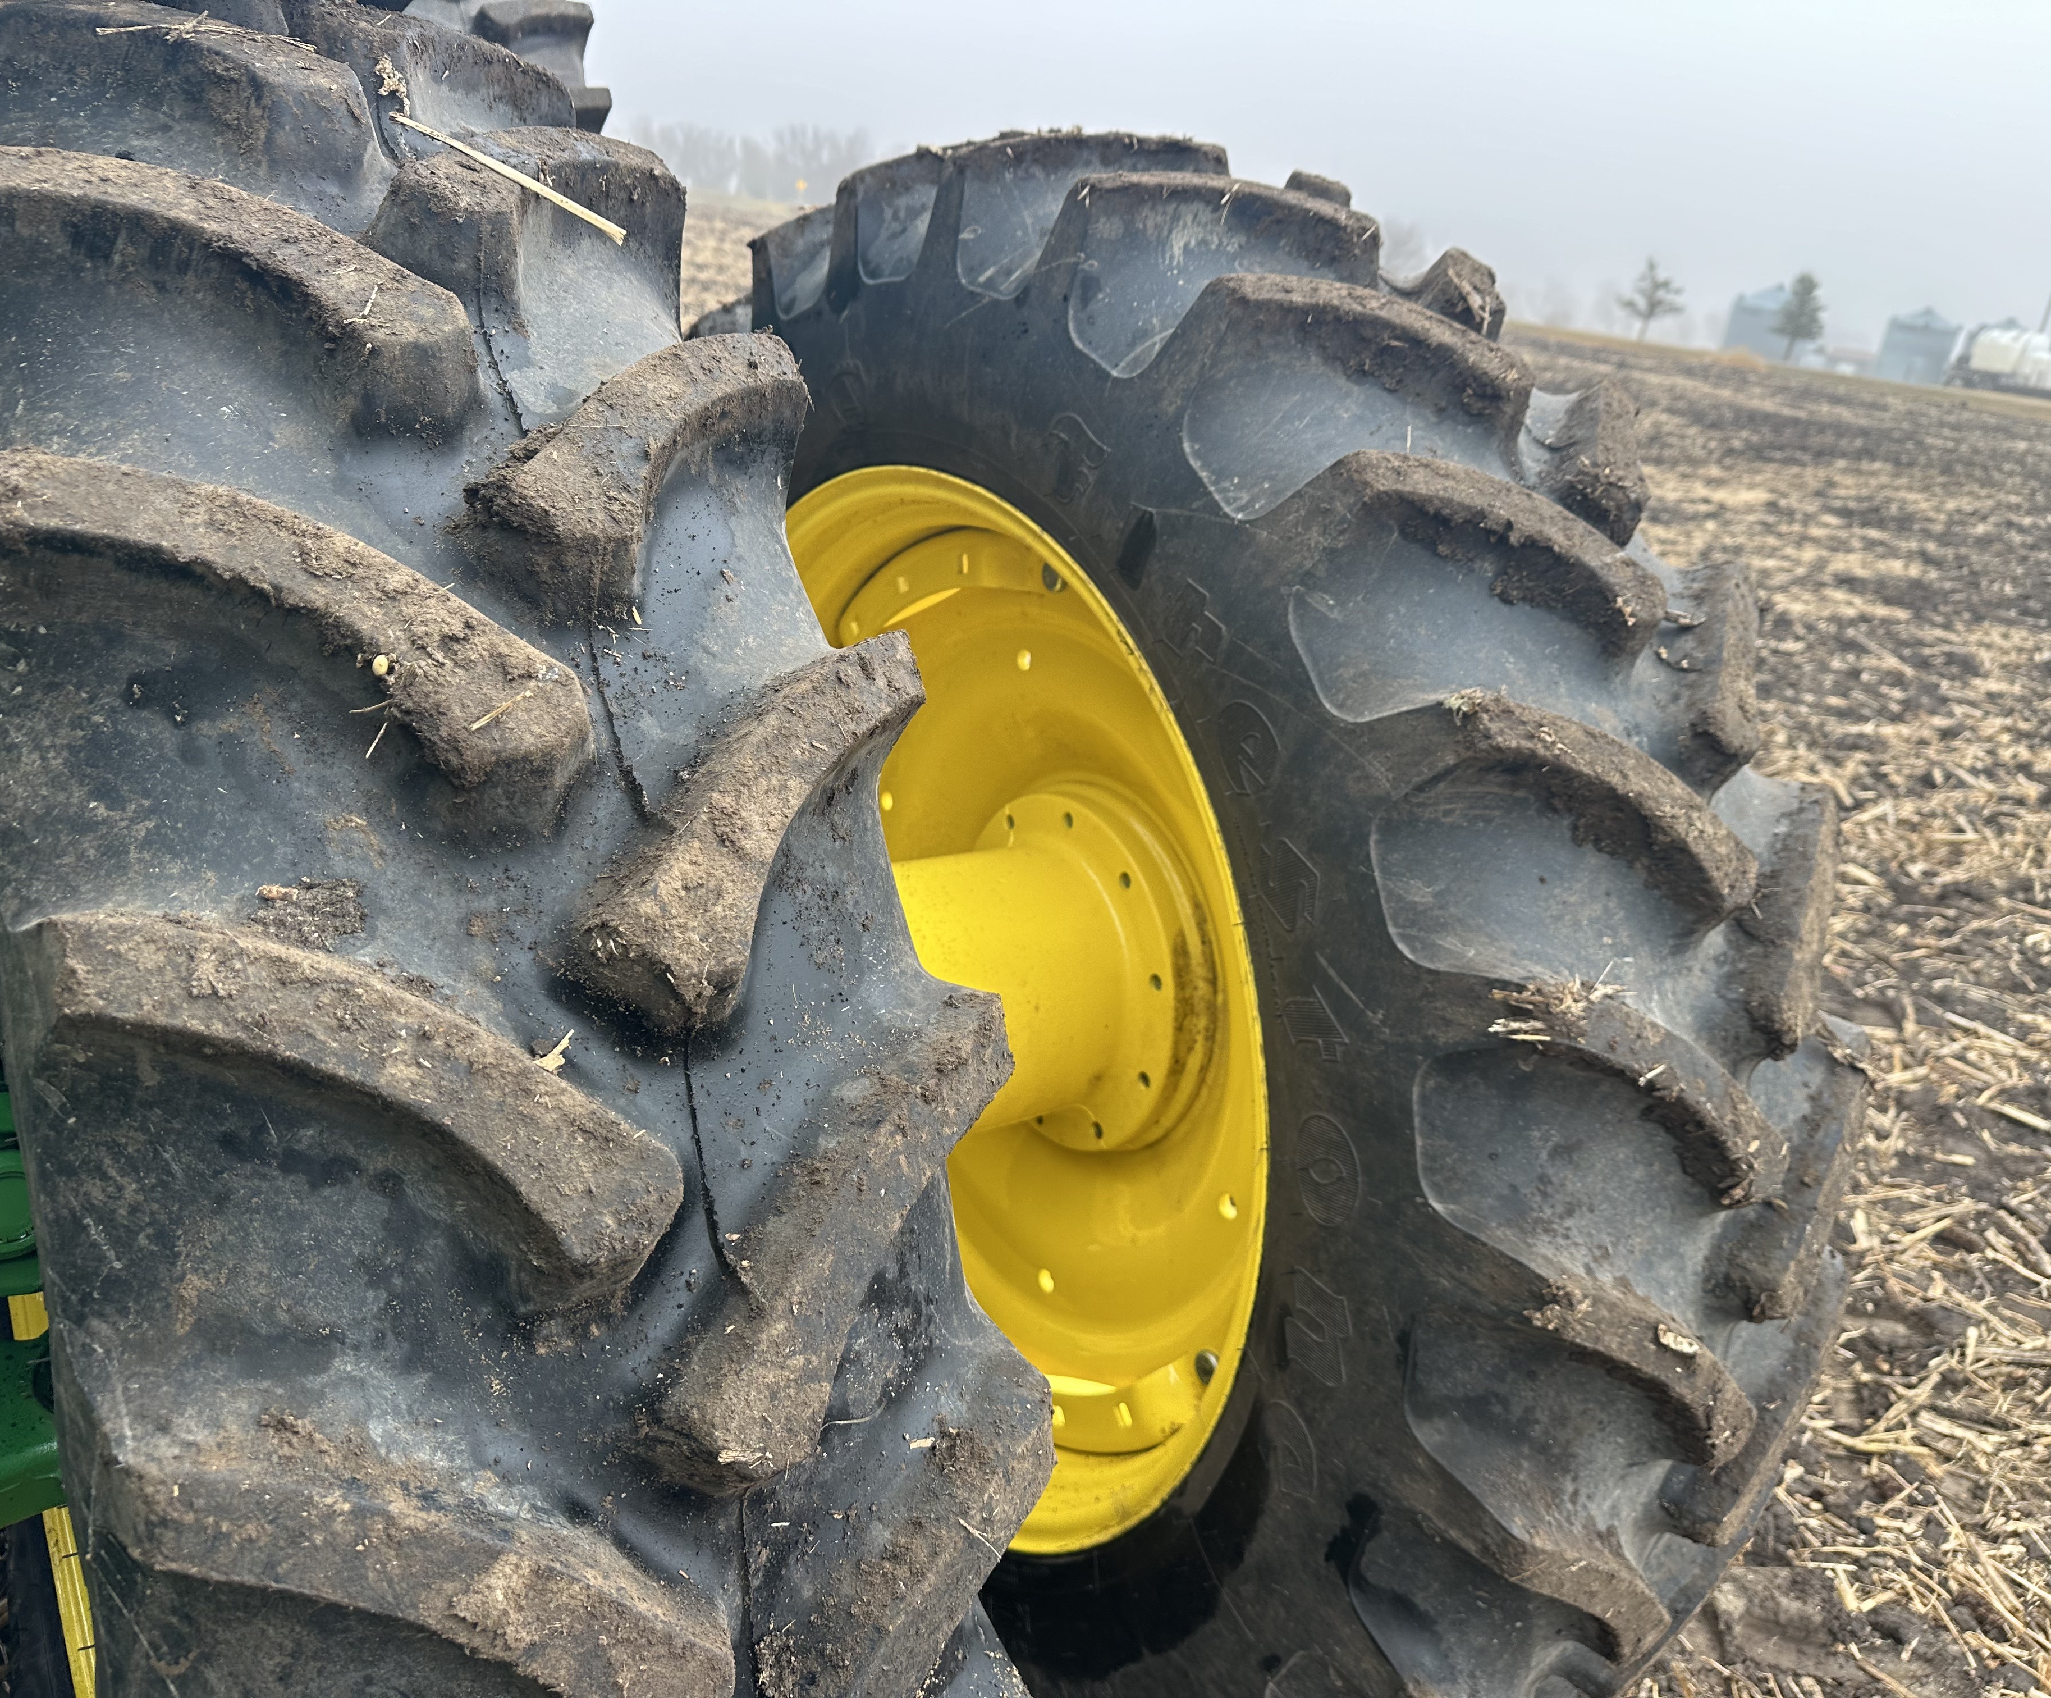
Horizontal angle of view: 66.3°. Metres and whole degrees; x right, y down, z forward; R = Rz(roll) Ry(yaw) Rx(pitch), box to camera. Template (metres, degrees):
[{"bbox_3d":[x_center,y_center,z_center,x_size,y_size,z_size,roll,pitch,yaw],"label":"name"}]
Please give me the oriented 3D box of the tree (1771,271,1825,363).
[{"bbox_3d":[60.496,-41.518,122.777,3.500,6.600,3.500,18,23,20],"label":"tree"}]

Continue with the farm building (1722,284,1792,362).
[{"bbox_3d":[63.805,-45.008,133.870,6.500,6.100,6.500,17,23,20],"label":"farm building"}]

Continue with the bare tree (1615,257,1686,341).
[{"bbox_3d":[47.760,-41.858,119.870,4.300,6.100,4.300,16,23,16],"label":"bare tree"}]

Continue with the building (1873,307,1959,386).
[{"bbox_3d":[71.816,-40.394,125.972,4.950,5.550,4.950,19,24,23],"label":"building"}]

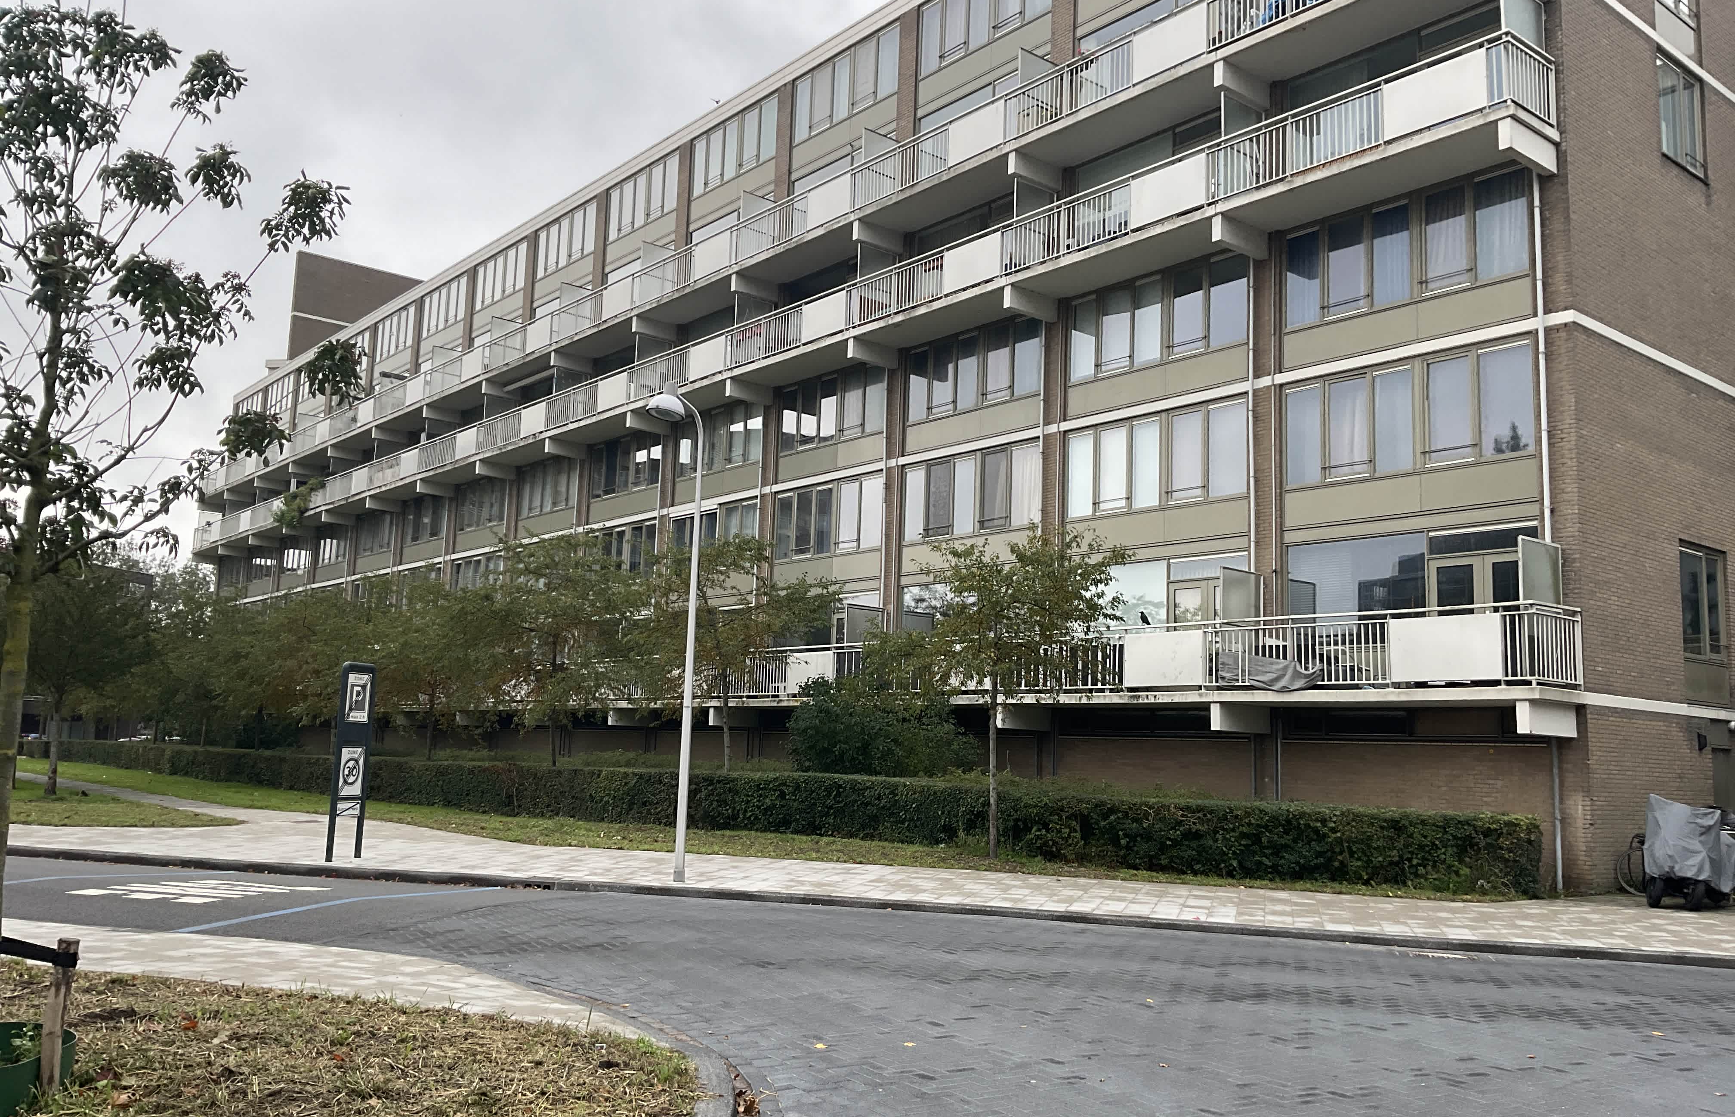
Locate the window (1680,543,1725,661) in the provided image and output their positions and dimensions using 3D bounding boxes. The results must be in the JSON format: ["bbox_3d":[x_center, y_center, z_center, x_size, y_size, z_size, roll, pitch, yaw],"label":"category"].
[{"bbox_3d":[13.244,0.714,23.070,1.620,1.760,0.150,9,-10,-38],"label":"window"}]

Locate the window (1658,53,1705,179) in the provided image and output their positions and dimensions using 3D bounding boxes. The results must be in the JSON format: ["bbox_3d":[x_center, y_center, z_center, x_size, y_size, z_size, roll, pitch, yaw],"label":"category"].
[{"bbox_3d":[13.611,-7.341,24.344,1.752,1.699,0.150,8,-10,-38],"label":"window"}]

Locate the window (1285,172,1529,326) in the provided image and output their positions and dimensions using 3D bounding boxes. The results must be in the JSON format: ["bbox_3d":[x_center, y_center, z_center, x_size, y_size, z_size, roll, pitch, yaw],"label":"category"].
[{"bbox_3d":[8.604,-4.929,23.496,0.150,1.690,4.260,9,-10,-38],"label":"window"}]

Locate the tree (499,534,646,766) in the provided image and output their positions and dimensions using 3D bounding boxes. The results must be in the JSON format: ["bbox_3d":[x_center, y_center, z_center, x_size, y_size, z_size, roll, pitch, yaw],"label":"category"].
[{"bbox_3d":[-7.393,2.745,36.117,3.800,6.700,3.800,9,-10,-38],"label":"tree"}]

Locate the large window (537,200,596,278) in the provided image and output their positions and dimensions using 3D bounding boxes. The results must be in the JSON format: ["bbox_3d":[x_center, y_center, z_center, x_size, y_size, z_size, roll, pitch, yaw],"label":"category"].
[{"bbox_3d":[-10.037,-10.512,48.374,0.150,1.710,4.260,9,-10,-38],"label":"large window"}]

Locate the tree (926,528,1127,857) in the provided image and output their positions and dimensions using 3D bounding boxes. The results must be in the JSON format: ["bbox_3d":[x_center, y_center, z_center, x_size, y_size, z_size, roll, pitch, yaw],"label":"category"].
[{"bbox_3d":[2.561,2.167,23.470,3.150,5.250,3.150,1,-8,6],"label":"tree"}]

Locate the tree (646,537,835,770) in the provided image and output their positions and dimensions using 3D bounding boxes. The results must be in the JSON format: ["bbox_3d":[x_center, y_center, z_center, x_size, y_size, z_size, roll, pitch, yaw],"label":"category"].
[{"bbox_3d":[-2.546,2.491,29.515,3.750,5.900,3.700,3,-8,-5],"label":"tree"}]

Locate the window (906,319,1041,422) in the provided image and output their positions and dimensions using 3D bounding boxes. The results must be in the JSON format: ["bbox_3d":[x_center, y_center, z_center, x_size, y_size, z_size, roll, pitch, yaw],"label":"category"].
[{"bbox_3d":[2.274,-4.060,31.395,0.150,1.690,4.260,9,-10,-38],"label":"window"}]

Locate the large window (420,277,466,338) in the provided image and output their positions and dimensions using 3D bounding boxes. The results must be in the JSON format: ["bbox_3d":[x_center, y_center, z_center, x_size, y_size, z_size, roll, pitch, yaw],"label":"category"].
[{"bbox_3d":[-16.704,-9.852,57.345,0.150,1.760,4.300,8,-10,-38],"label":"large window"}]

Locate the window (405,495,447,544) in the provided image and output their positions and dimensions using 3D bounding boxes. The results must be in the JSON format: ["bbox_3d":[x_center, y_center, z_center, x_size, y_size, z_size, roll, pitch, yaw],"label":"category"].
[{"bbox_3d":[-16.457,-1.434,54.103,0.150,1.670,3.800,8,-10,-38],"label":"window"}]

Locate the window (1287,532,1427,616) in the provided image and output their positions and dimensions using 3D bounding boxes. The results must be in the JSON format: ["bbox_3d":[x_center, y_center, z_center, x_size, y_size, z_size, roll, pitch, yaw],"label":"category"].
[{"bbox_3d":[7.987,0.526,23.850,0.150,1.689,2.606,8,-10,-38],"label":"window"}]

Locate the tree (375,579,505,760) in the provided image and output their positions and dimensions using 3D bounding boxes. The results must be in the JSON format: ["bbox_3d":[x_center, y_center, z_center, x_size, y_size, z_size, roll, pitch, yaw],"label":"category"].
[{"bbox_3d":[-12.103,3.735,41.408,3.900,6.171,3.900,8,-10,-38],"label":"tree"}]

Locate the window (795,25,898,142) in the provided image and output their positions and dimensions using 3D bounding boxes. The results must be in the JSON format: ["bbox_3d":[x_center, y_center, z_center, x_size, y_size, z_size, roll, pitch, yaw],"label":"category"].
[{"bbox_3d":[-0.587,-12.046,37.190,0.150,1.760,4.300,8,-10,-38],"label":"window"}]

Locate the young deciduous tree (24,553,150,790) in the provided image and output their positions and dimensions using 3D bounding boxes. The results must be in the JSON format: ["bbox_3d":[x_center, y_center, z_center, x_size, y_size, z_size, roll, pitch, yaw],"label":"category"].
[{"bbox_3d":[-18.384,2.640,33.900,3.100,5.500,3.100,9,-10,-38],"label":"young deciduous tree"}]

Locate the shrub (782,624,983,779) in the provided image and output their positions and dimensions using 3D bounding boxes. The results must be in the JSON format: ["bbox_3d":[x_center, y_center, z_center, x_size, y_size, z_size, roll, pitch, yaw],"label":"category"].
[{"bbox_3d":[0.305,3.521,29.221,3.700,4.000,3.200,2,-8,1],"label":"shrub"}]

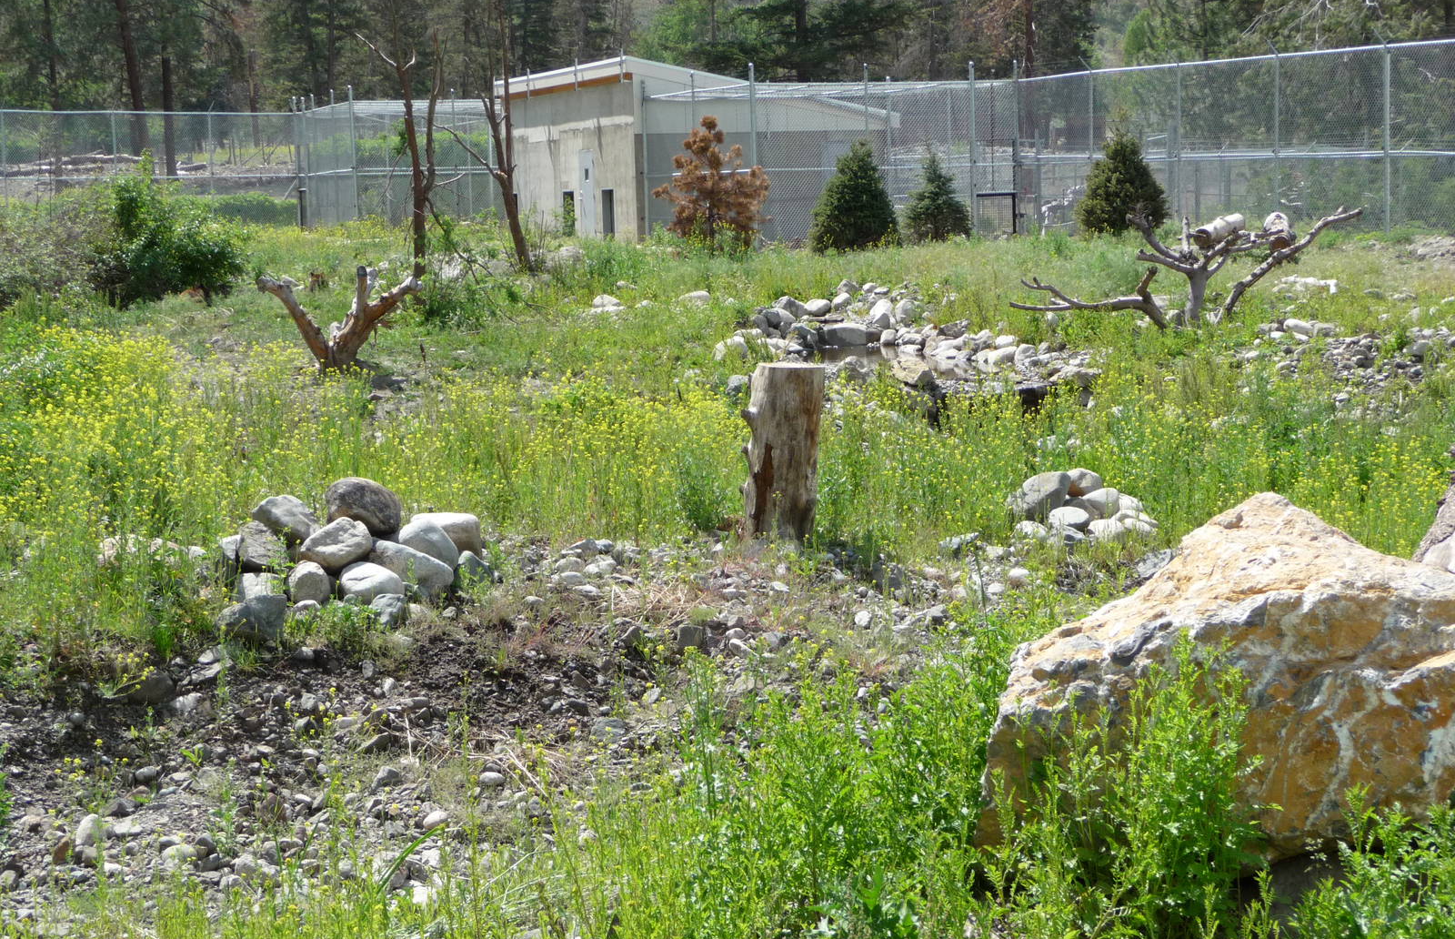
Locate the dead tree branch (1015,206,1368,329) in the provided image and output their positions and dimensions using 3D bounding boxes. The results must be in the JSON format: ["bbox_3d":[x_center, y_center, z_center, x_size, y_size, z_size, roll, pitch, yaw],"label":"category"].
[{"bbox_3d":[4.910,-2.125,30.000,3.717,1.356,2.000,-2,6,0],"label":"dead tree branch"}]

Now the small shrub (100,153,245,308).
[{"bbox_3d":[-8.149,-3.509,41.500,2.178,2.245,2.100,-2,6,0],"label":"small shrub"}]

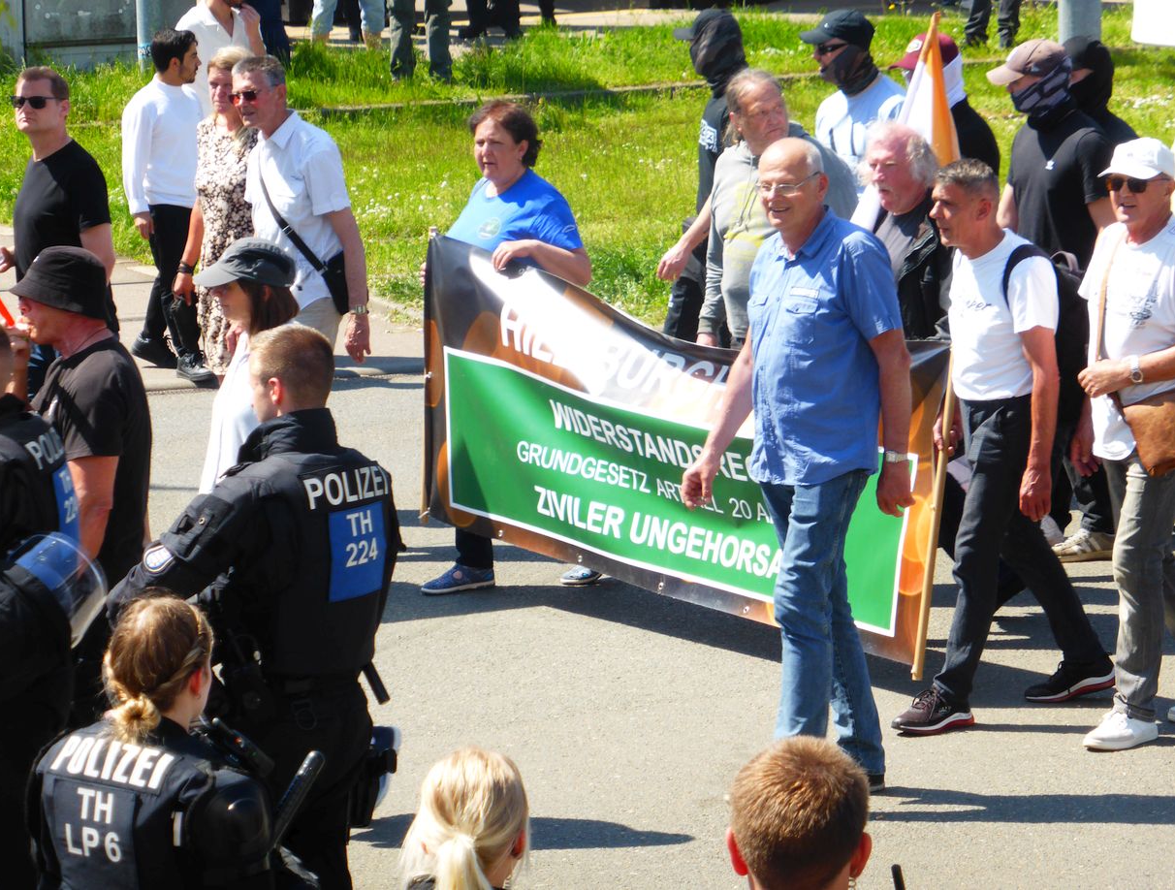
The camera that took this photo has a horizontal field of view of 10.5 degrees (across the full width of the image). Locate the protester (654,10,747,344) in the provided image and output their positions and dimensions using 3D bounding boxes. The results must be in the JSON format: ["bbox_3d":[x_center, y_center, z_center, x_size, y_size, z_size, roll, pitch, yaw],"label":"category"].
[{"bbox_3d":[0.540,-0.838,25.600,0.620,1.790,0.520,-2,6,-18],"label":"protester"}]

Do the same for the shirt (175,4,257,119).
[{"bbox_3d":[-1.963,-2.009,34.200,0.520,0.720,0.320,-3,6,-25],"label":"shirt"}]

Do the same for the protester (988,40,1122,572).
[{"bbox_3d":[1.715,-0.521,23.500,0.440,1.880,0.540,-6,8,-43],"label":"protester"}]

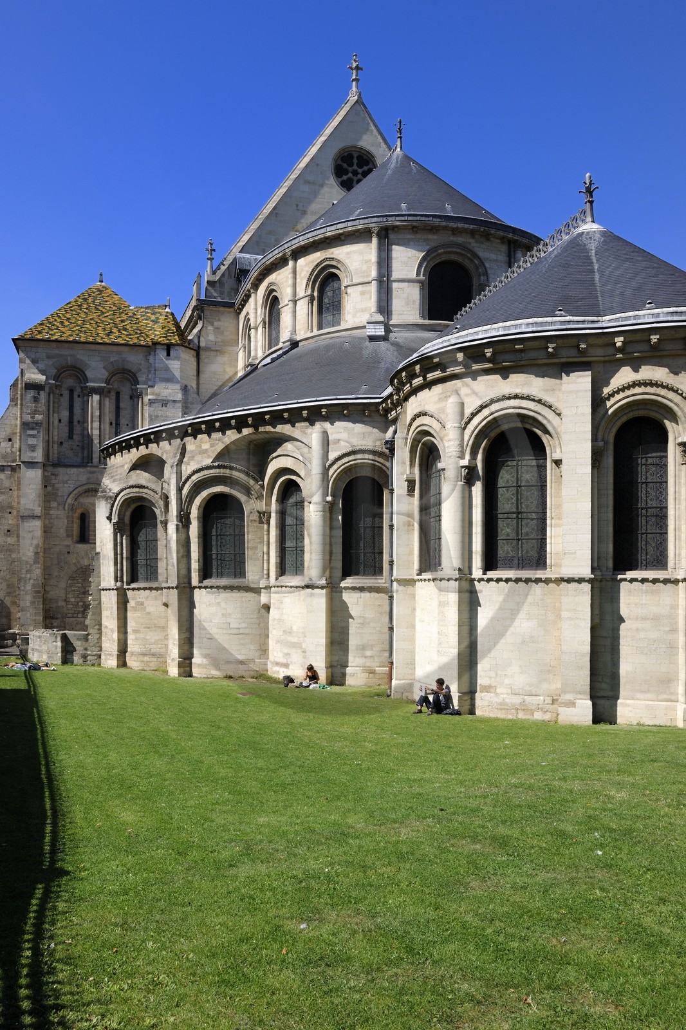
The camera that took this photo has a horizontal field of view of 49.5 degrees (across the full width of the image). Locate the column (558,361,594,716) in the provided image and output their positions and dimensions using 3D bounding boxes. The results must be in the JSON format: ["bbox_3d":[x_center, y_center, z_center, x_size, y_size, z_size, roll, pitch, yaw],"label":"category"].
[{"bbox_3d":[5.072,0.631,16.200,0.730,7.750,0.500,-1,-2,15],"label":"column"}]

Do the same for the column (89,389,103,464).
[{"bbox_3d":[-13.303,-4.805,40.000,0.720,4.050,0.600,0,-2,-9],"label":"column"}]

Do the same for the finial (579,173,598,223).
[{"bbox_3d":[6.487,-8.367,19.600,0.430,1.260,0.430,1,-2,-19],"label":"finial"}]

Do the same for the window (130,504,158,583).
[{"bbox_3d":[-8.004,1.149,29.900,1.450,3.150,0.300,-1,-2,30],"label":"window"}]

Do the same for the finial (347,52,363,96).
[{"bbox_3d":[0.771,-27.229,46.000,0.880,2.500,0.550,0,-2,-13],"label":"finial"}]

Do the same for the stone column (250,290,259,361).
[{"bbox_3d":[-4.016,-8.581,33.600,0.380,3.300,0.380,0,0,0],"label":"stone column"}]

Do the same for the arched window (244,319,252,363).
[{"bbox_3d":[-4.473,-8.228,35.200,0.300,2.200,1.250,0,0,-18],"label":"arched window"}]

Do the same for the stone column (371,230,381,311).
[{"bbox_3d":[1.086,-8.145,24.800,0.360,2.820,0.360,-1,-2,13],"label":"stone column"}]

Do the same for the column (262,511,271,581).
[{"bbox_3d":[-2.365,0.954,22.900,0.270,2.160,0.280,0,-2,3],"label":"column"}]

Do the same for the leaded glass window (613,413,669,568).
[{"bbox_3d":[6.034,-0.433,15.100,1.060,3.150,0.300,0,-2,12],"label":"leaded glass window"}]

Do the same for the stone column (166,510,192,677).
[{"bbox_3d":[-5.899,2.842,26.800,0.620,5.950,0.600,-1,-2,30],"label":"stone column"}]

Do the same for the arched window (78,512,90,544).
[{"bbox_3d":[-11.510,0.553,33.000,0.550,1.450,0.300,0,-2,-10],"label":"arched window"}]

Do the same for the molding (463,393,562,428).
[{"bbox_3d":[3.848,-2.368,16.900,2.250,0.750,0.300,0,0,16],"label":"molding"}]

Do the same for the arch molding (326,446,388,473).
[{"bbox_3d":[0.513,-1.770,23.700,2.100,0.840,0.300,0,0,9],"label":"arch molding"}]

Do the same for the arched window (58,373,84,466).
[{"bbox_3d":[-14.710,-5.211,40.300,1.420,4.850,0.400,0,-2,-9],"label":"arched window"}]

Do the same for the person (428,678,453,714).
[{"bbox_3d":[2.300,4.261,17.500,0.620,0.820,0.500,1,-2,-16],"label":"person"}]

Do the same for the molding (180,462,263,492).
[{"bbox_3d":[-3.679,-1.162,22.600,2.520,0.940,0.350,0,-2,3],"label":"molding"}]

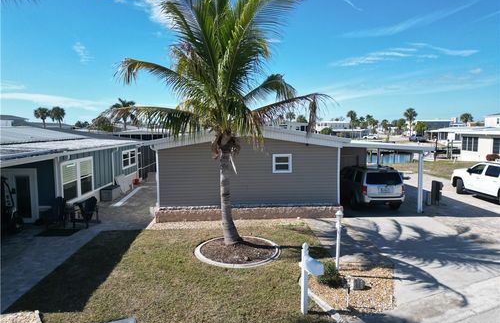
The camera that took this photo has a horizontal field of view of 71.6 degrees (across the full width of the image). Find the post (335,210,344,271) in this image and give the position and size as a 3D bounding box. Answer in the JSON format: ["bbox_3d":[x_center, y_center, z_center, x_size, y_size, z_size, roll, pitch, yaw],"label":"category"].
[{"bbox_3d":[2.201,1.958,8.627,0.180,1.560,0.180,-1,5,-3],"label":"post"}]

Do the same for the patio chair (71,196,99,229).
[{"bbox_3d":[-6.294,1.926,13.127,0.820,1.000,0.750,5,7,45],"label":"patio chair"}]

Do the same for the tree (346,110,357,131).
[{"bbox_3d":[31.161,-11.179,106.412,3.000,8.440,3.000,0,6,0],"label":"tree"}]

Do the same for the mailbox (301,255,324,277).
[{"bbox_3d":[1.155,1.904,6.364,0.180,0.230,0.450,-3,6,-21],"label":"mailbox"}]

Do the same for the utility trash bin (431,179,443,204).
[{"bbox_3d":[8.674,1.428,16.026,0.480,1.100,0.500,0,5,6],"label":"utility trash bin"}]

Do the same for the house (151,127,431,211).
[{"bbox_3d":[1.397,-0.218,20.819,11.560,3.670,14.500,-1,5,-4],"label":"house"}]

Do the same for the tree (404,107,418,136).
[{"bbox_3d":[46.622,-11.097,100.448,3.890,9.170,3.890,0,6,0],"label":"tree"}]

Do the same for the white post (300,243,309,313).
[{"bbox_3d":[1.079,2.337,6.885,0.100,1.485,0.100,-2,6,-19],"label":"white post"}]

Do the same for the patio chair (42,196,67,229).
[{"bbox_3d":[-7.424,1.935,13.176,0.750,1.000,0.820,-5,7,-37],"label":"patio chair"}]

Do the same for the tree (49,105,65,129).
[{"bbox_3d":[-45.609,-8.401,82.436,3.310,8.930,3.310,0,6,0],"label":"tree"}]

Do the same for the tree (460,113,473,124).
[{"bbox_3d":[59.492,-9.671,95.347,3.430,7.110,3.430,0,6,0],"label":"tree"}]

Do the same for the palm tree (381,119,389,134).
[{"bbox_3d":[55.239,-13.951,142.319,2.990,6.530,2.990,0,6,0],"label":"palm tree"}]

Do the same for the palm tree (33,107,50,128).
[{"bbox_3d":[-37.237,-5.810,62.372,3.200,8.090,3.200,-1,5,0],"label":"palm tree"}]

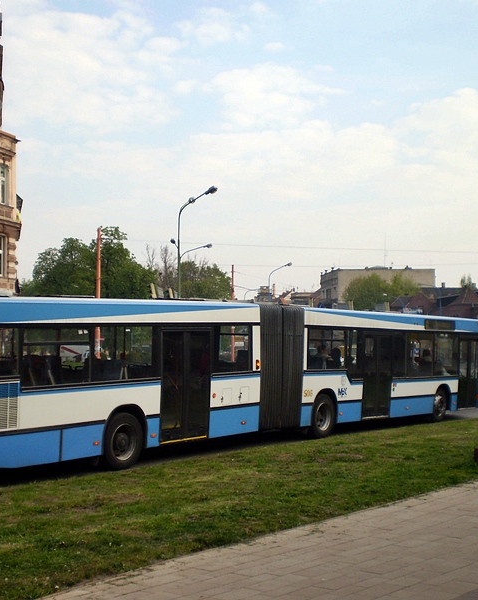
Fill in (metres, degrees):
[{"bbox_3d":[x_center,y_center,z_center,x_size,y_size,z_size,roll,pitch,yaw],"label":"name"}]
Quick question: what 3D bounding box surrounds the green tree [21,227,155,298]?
[{"bbox_3d":[-10.540,0.000,68.000,9.200,9.600,8.500,0,-2,-9],"label":"green tree"}]

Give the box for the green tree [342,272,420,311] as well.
[{"bbox_3d":[16.300,1.750,112.000,9.000,9.900,8.500,0,-2,8],"label":"green tree"}]

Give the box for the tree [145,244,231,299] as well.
[{"bbox_3d":[-4.270,0.360,82.000,7.300,10.100,7.000,0,-2,0],"label":"tree"}]

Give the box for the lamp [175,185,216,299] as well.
[{"bbox_3d":[-1.980,-0.680,47.300,2.500,9.500,0.350,-2,-3,37],"label":"lamp"}]

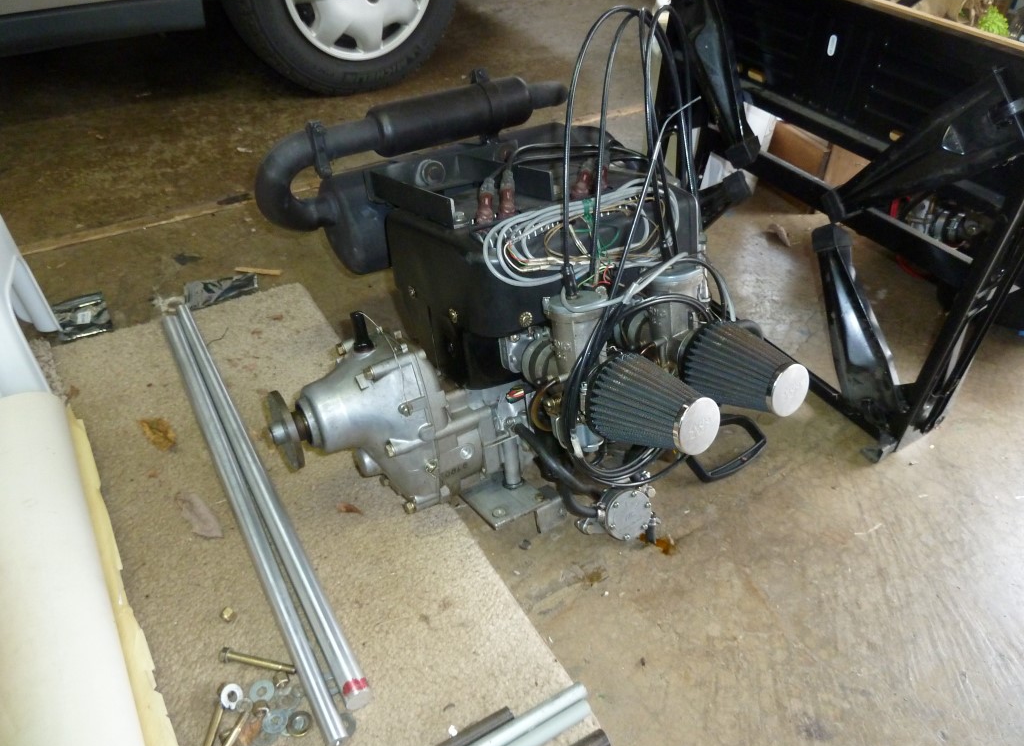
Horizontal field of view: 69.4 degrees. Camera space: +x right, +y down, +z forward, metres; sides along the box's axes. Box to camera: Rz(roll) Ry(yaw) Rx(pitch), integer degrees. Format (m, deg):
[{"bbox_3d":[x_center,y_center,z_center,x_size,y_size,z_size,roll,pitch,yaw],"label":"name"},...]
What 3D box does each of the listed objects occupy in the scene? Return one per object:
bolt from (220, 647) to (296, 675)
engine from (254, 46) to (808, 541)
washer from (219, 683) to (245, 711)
[{"bbox_3d":[-0.251,0.288,0.733,0.077,0.015,0.015,8,43,7],"label":"bolt"},{"bbox_3d":[0.005,-0.090,0.879,0.611,0.453,0.576,-18,29,-27],"label":"engine"},{"bbox_3d":[-0.267,0.309,0.705,0.022,0.003,0.022,9,49,-11],"label":"washer"}]

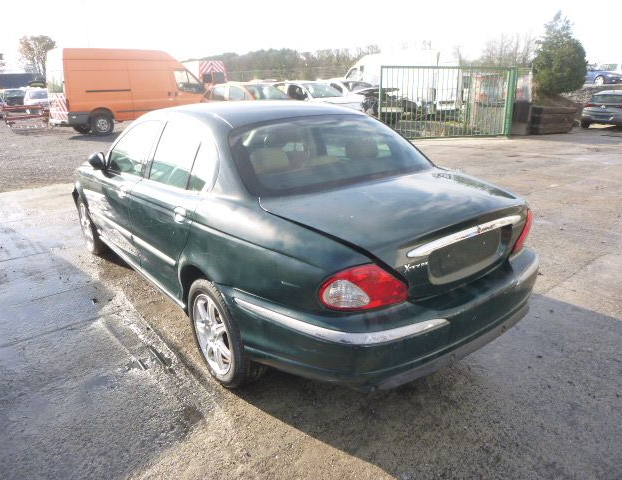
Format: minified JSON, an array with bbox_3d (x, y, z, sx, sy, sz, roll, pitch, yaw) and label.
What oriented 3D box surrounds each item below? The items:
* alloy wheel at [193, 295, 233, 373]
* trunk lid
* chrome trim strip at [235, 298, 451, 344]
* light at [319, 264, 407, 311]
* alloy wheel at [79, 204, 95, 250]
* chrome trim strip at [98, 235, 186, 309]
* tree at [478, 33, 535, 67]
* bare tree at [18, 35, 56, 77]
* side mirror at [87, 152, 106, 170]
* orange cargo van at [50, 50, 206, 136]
[{"bbox_3d":[-0.491,0.509,2.621,0.180,0.460,0.460,-15,23,-36],"label":"alloy wheel"},{"bbox_3d":[0.497,-0.091,2.415,1.240,0.380,0.860,-15,23,-36],"label":"trunk lid"},{"bbox_3d":[0.110,0.316,2.084,0.640,0.080,0.760,-15,23,-36],"label":"chrome trim strip"},{"bbox_3d":[0.215,0.187,1.848,0.400,0.220,0.200,-9,21,-25],"label":"light"},{"bbox_3d":[-2.166,-0.157,4.645,0.180,0.460,0.460,-15,23,-36],"label":"alloy wheel"},{"bbox_3d":[-1.365,0.198,3.562,0.040,0.055,1.920,-15,23,-36],"label":"chrome trim strip"},{"bbox_3d":[23.264,-21.479,55.000,5.950,5.993,5.950,7,20,21],"label":"tree"},{"bbox_3d":[-32.605,-21.062,55.000,3.808,6.340,3.808,-10,21,-27],"label":"bare tree"},{"bbox_3d":[-1.672,-0.625,3.600,0.200,0.150,0.130,-15,23,-36],"label":"side mirror"},{"bbox_3d":[-5.815,-5.064,15.905,5.380,2.580,2.000,-16,24,-39],"label":"orange cargo van"}]

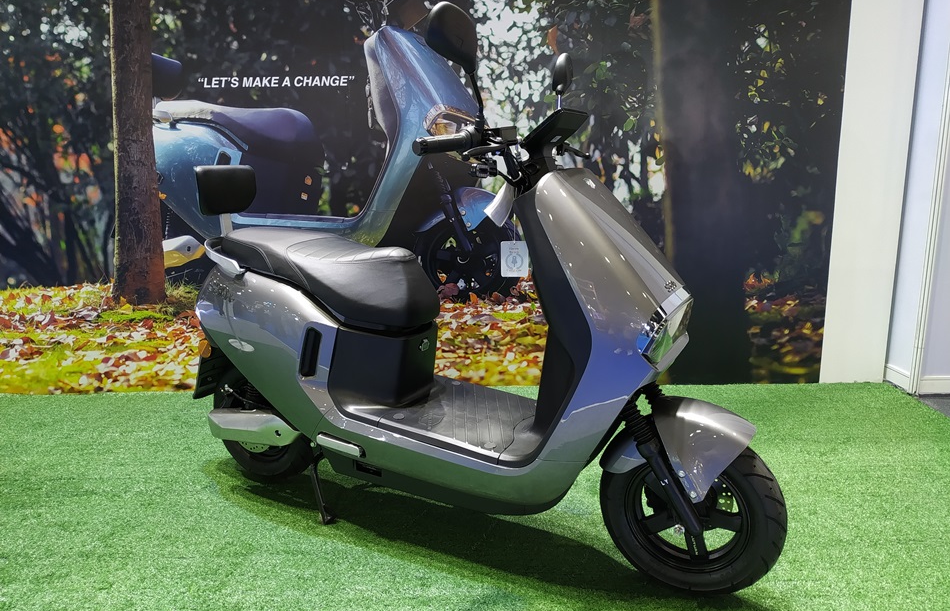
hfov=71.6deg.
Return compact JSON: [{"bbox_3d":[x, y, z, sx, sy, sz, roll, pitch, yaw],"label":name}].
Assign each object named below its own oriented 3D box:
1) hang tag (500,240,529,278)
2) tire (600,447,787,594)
[{"bbox_3d":[0.095,-0.110,1.570,0.064,0.086,0.002,0,11,3],"label":"hang tag"},{"bbox_3d":[0.503,0.477,1.552,0.420,0.420,0.100,5,13,27],"label":"tire"}]

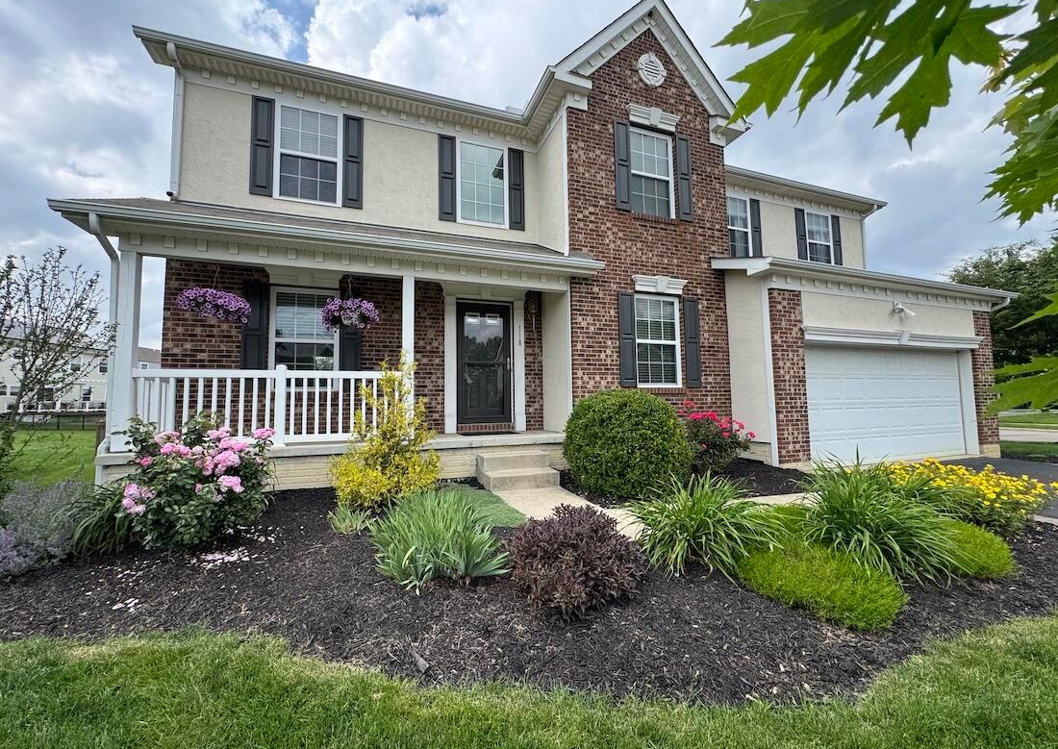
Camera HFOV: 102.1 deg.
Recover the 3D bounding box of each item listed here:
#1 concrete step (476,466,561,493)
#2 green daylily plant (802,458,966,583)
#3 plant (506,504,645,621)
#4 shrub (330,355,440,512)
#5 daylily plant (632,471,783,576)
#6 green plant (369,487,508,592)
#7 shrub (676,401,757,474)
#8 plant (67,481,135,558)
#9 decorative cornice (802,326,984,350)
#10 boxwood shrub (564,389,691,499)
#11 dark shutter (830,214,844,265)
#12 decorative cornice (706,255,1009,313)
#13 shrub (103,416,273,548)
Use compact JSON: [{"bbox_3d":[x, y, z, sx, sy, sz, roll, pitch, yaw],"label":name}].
[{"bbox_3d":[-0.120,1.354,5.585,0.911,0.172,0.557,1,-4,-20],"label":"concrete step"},{"bbox_3d":[2.655,1.073,3.307,1.032,0.729,1.032,1,-4,-20],"label":"green daylily plant"},{"bbox_3d":[0.323,1.140,2.850,0.920,0.600,0.880,-1,-3,0],"label":"plant"},{"bbox_3d":[-1.522,0.612,4.575,1.123,1.569,1.093,1,-4,-20],"label":"shrub"},{"bbox_3d":[1.337,1.102,3.285,1.063,0.607,1.012,1,-4,-20],"label":"daylily plant"},{"bbox_3d":[-0.618,1.104,3.030,0.931,0.546,0.911,1,-4,-20],"label":"green plant"},{"bbox_3d":[2.858,1.007,6.573,1.093,0.982,1.012,1,-4,-20],"label":"shrub"},{"bbox_3d":[-3.514,1.170,3.606,0.600,0.510,0.600,1,-3,-21],"label":"plant"},{"bbox_3d":[6.894,-0.658,7.872,5.020,0.253,0.152,1,-4,-20],"label":"decorative cornice"},{"bbox_3d":[1.268,0.837,5.503,1.560,1.250,1.520,-1,-3,0],"label":"boxwood shrub"},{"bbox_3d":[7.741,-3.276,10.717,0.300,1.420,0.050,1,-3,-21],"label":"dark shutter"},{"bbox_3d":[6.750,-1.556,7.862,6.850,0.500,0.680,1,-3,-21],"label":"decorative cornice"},{"bbox_3d":[-2.985,0.903,3.878,1.160,1.060,1.100,1,-3,-21],"label":"shrub"}]

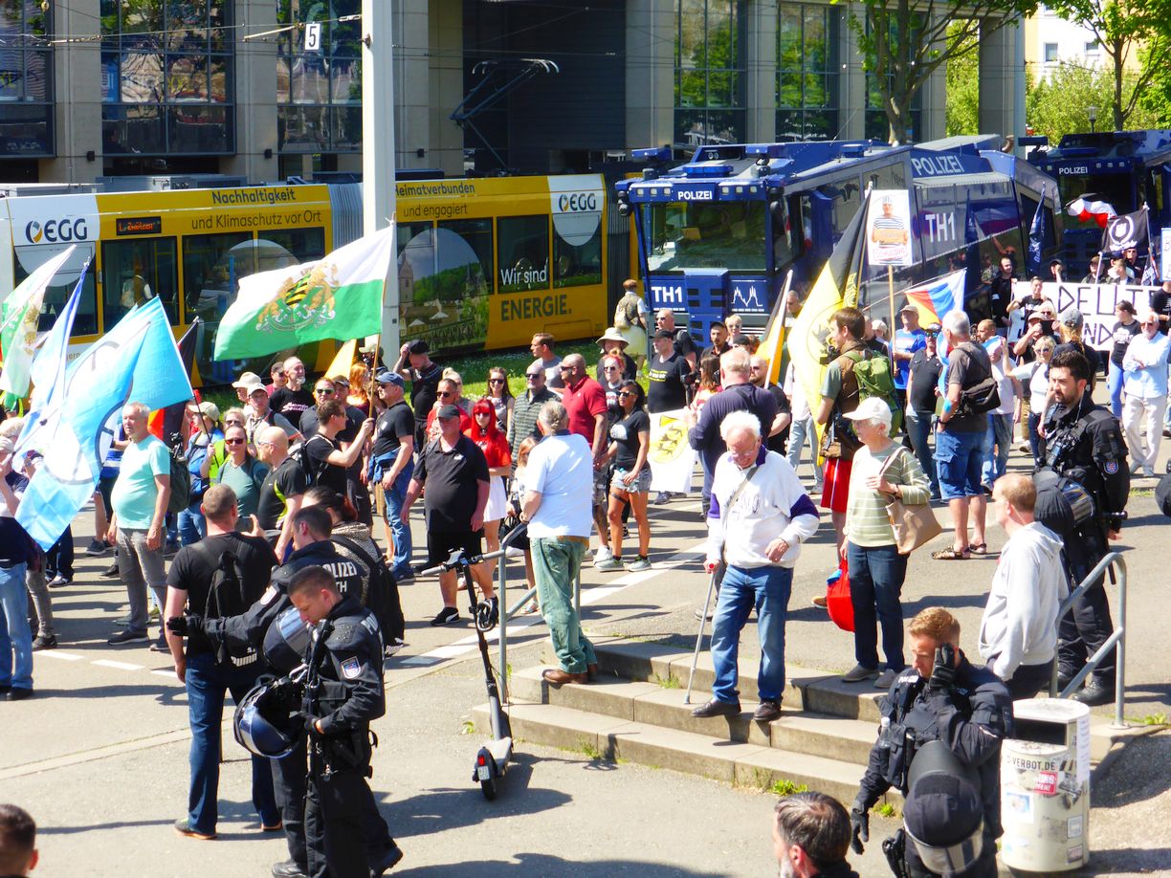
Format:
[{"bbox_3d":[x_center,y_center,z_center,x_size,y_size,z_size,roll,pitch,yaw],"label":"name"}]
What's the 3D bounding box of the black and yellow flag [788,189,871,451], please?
[{"bbox_3d":[1.713,-0.791,18.800,0.550,1.900,0.350,2,6,14],"label":"black and yellow flag"}]

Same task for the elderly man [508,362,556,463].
[{"bbox_3d":[-0.474,0.196,24.296,0.560,1.780,0.400,3,7,23],"label":"elderly man"}]

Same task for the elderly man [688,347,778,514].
[{"bbox_3d":[0.982,0.273,18.097,0.620,1.800,0.420,-1,6,-11],"label":"elderly man"}]

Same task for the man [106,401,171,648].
[{"bbox_3d":[-3.200,0.602,19.297,0.420,1.758,0.530,-3,7,-25],"label":"man"}]

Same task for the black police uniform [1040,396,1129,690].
[{"bbox_3d":[2.667,0.593,14.204,0.410,1.646,0.550,-5,8,-34],"label":"black police uniform"}]

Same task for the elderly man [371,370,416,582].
[{"bbox_3d":[-1.578,0.306,22.195,0.350,1.722,0.500,-4,7,-30],"label":"elderly man"}]

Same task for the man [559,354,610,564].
[{"bbox_3d":[-0.004,0.168,22.898,0.360,1.775,0.530,-5,8,-39],"label":"man"}]

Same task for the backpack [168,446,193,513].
[{"bbox_3d":[-2.951,0.285,19.150,0.210,0.500,0.320,-4,8,-30],"label":"backpack"}]

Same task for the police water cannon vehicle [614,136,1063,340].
[{"bbox_3d":[4.476,-3.025,43.523,2.550,3.700,9.900,3,8,35],"label":"police water cannon vehicle"}]

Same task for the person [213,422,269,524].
[{"bbox_3d":[-2.355,0.748,18.495,0.520,1.710,0.320,2,7,14],"label":"person"}]

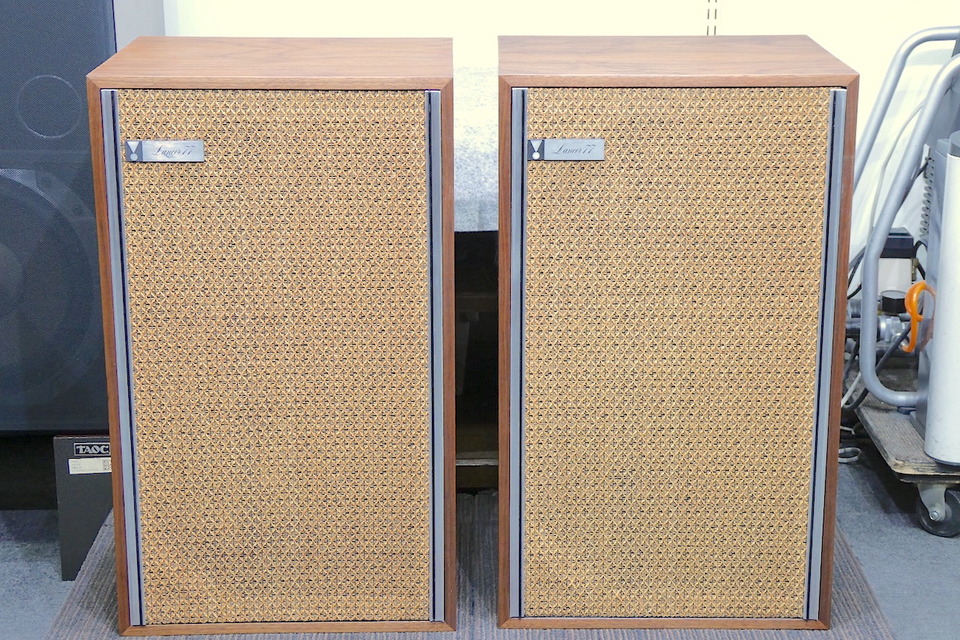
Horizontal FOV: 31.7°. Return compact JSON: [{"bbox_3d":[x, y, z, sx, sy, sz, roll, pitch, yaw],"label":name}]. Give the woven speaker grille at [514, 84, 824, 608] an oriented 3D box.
[{"bbox_3d":[0.198,0.044,1.754,0.307,0.576,0.022,0,16,1],"label":"woven speaker grille"}]

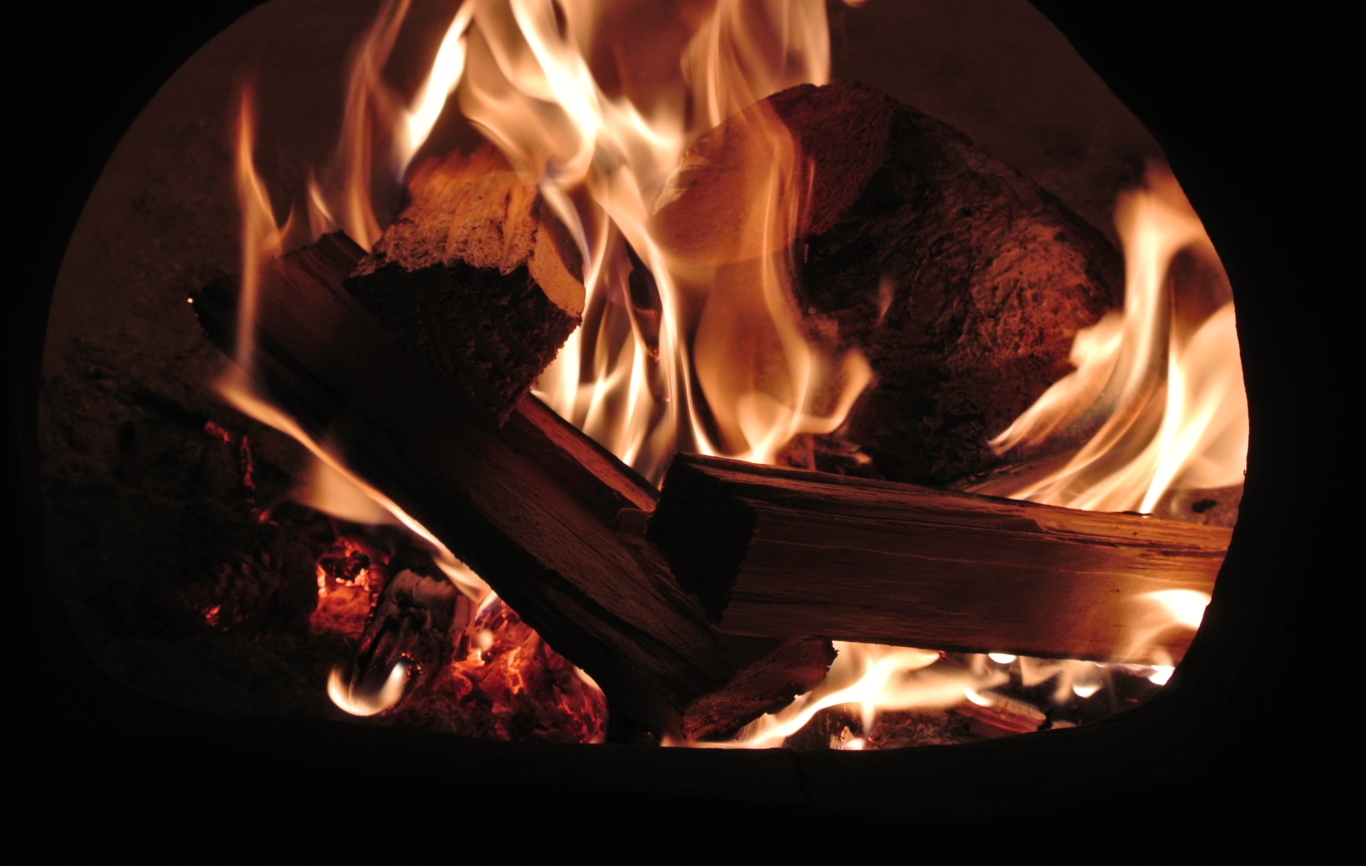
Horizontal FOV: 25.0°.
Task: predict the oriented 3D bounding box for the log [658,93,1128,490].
[{"bbox_3d":[0.090,-0.069,1.372,0.119,0.151,0.095,-7,47,56],"label":"log"}]

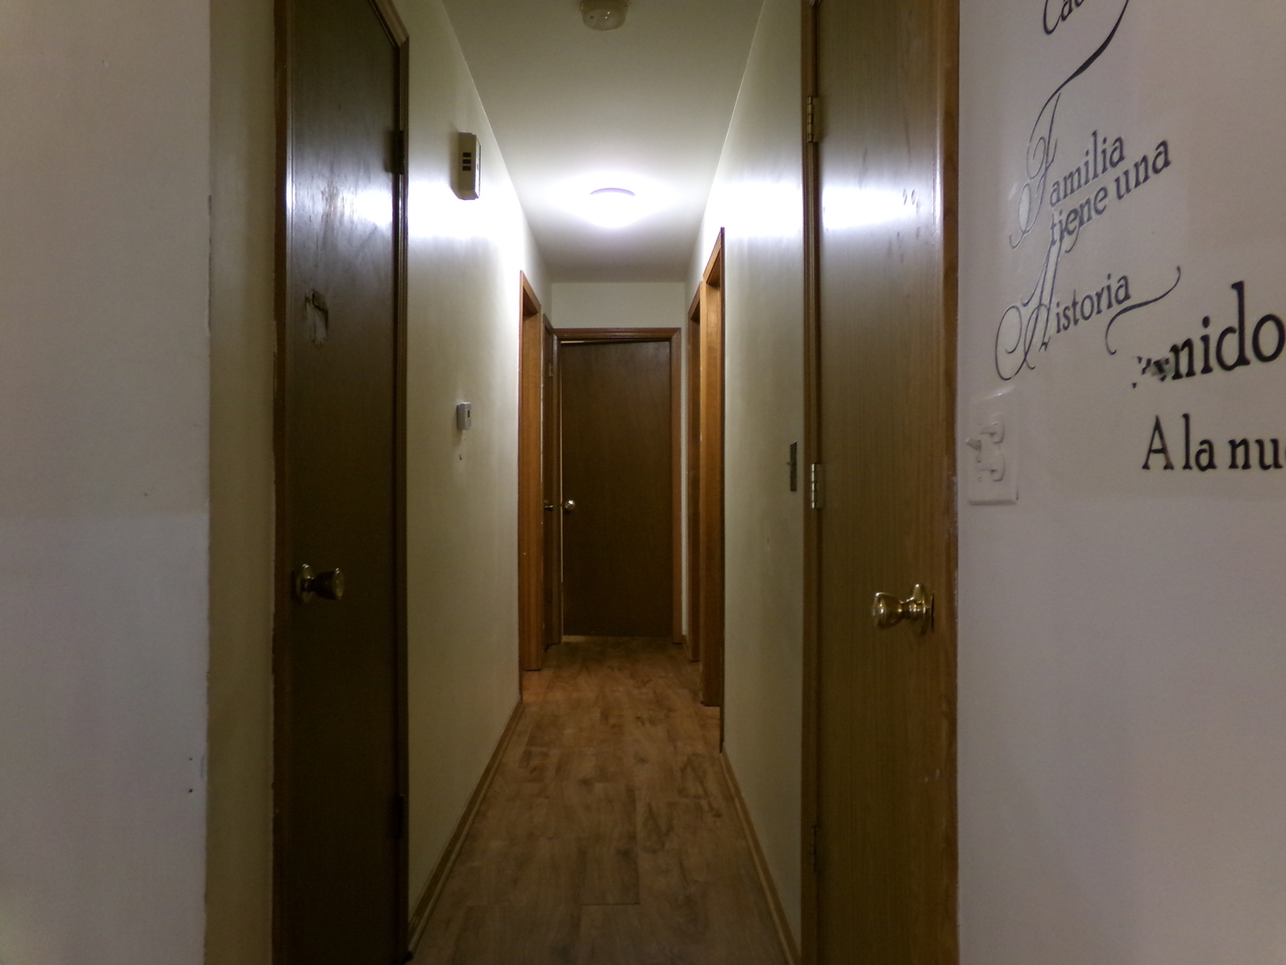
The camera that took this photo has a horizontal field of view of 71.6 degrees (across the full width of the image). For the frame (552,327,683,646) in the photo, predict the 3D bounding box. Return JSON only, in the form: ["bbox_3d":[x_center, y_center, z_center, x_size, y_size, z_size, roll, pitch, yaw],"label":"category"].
[{"bbox_3d":[-0.176,0.026,6.028,0.866,2.120,0.120,0,0,-1],"label":"frame"}]

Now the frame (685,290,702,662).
[{"bbox_3d":[0.345,0.029,5.017,0.130,2.120,0.855,0,0,-1],"label":"frame"}]

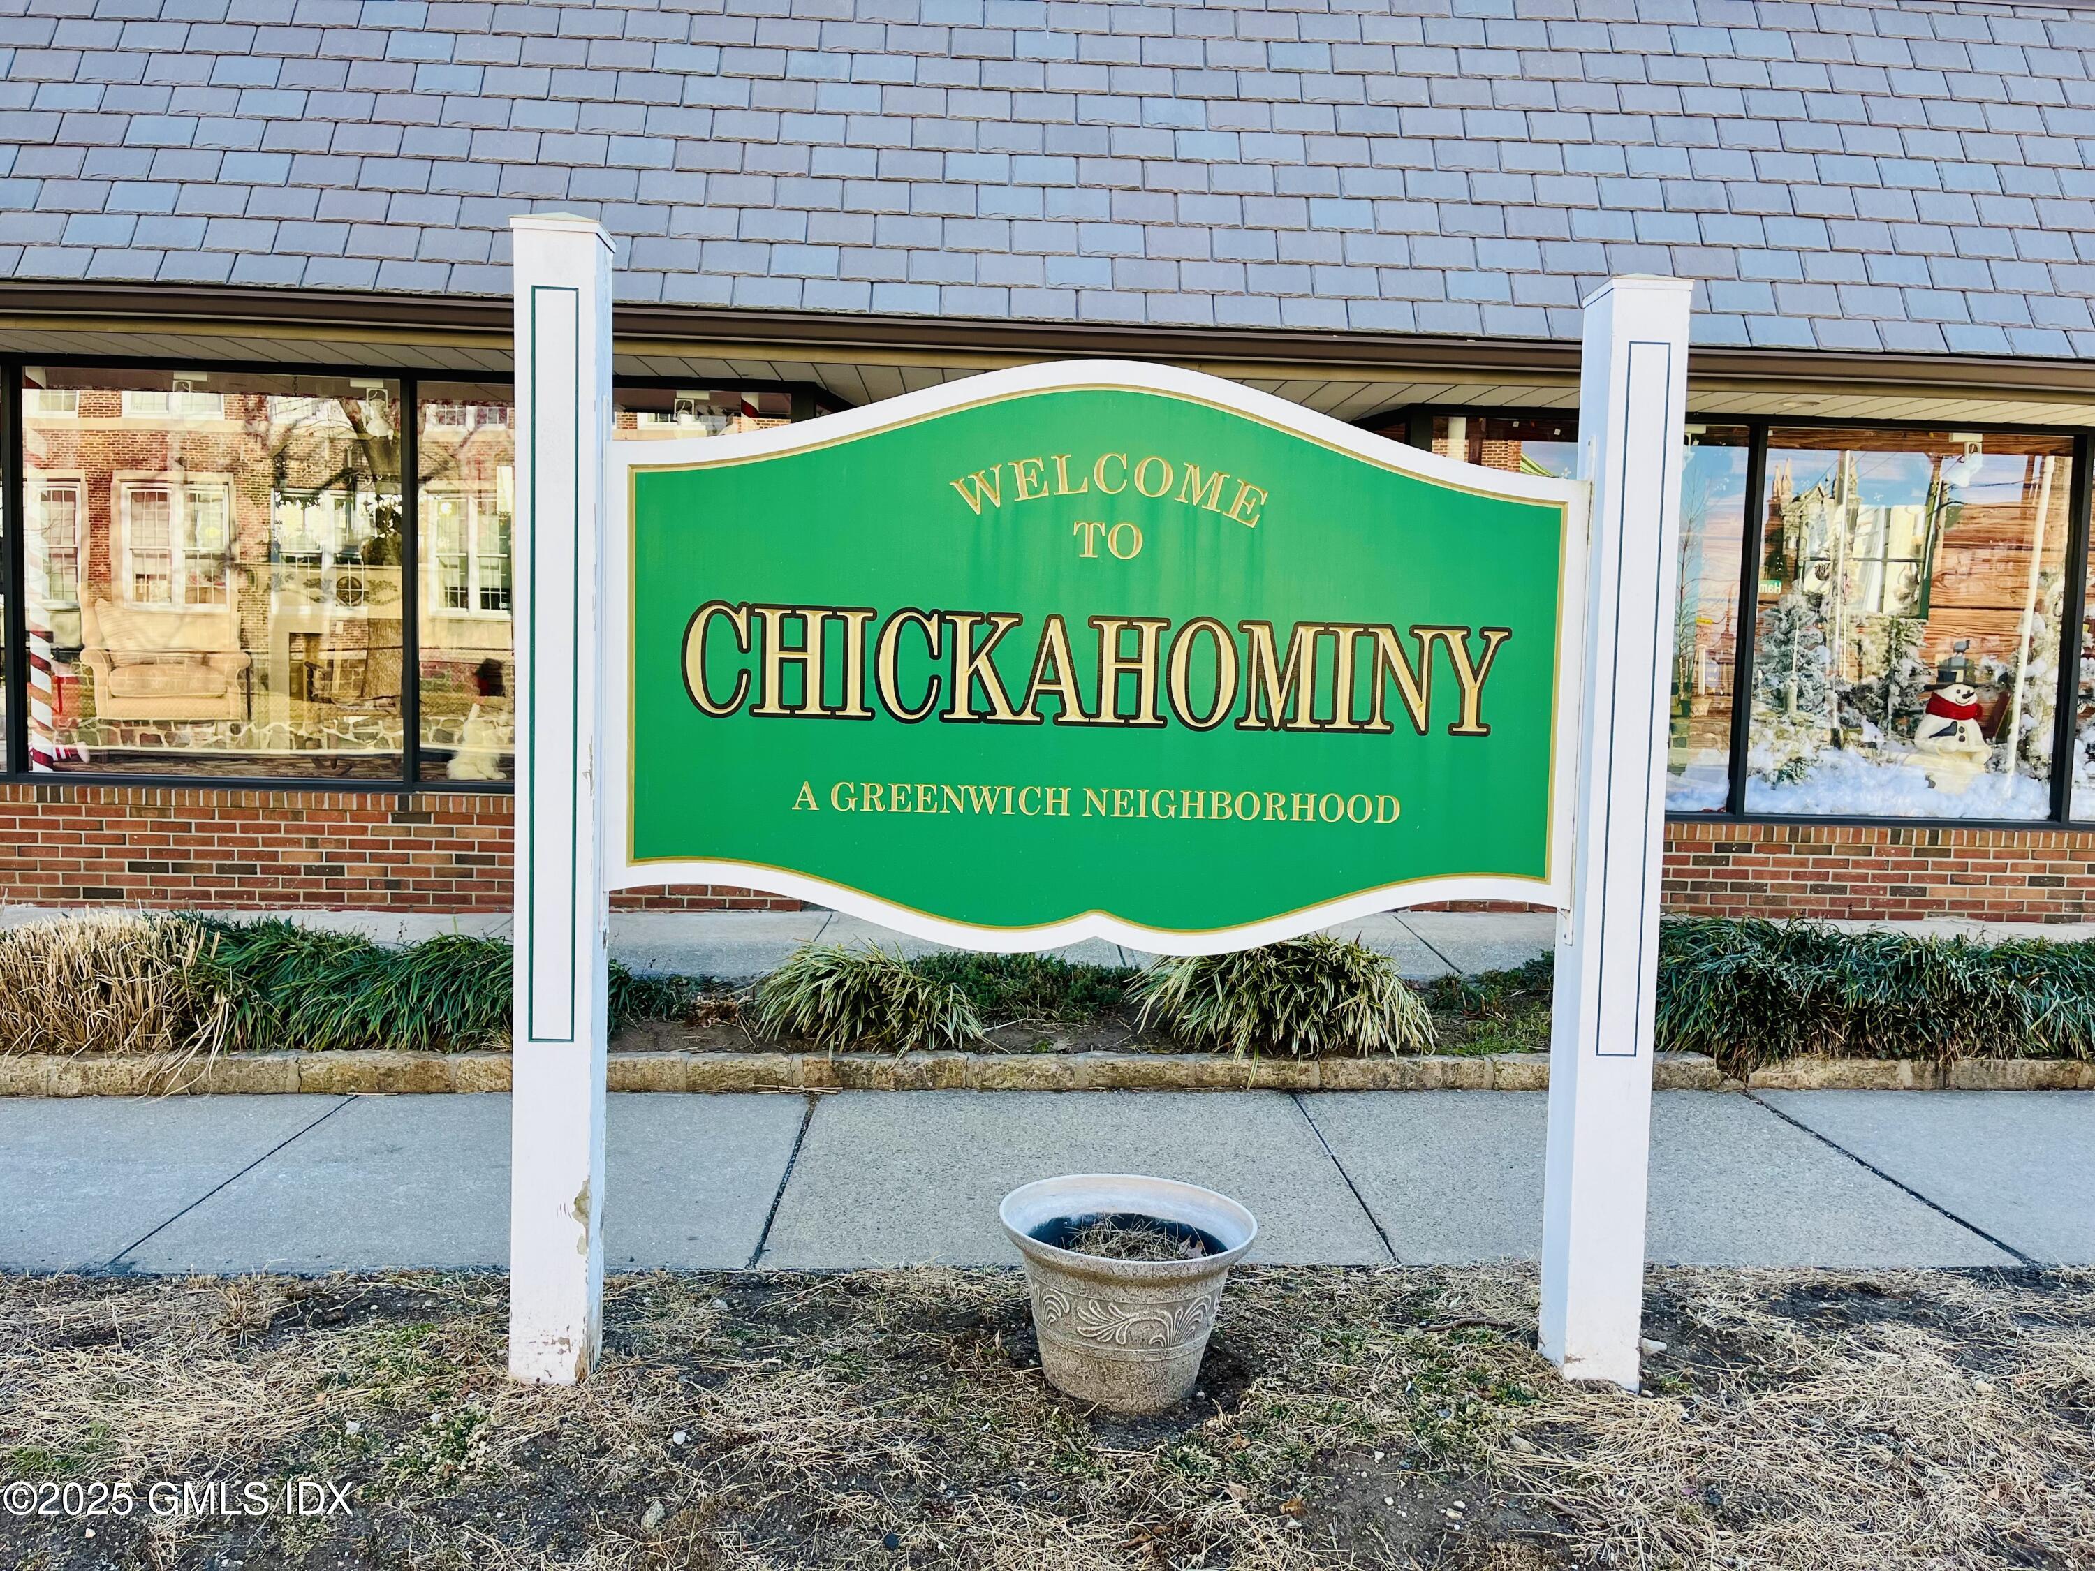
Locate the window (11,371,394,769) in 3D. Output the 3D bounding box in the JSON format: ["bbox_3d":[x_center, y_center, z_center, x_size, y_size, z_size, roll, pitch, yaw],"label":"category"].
[{"bbox_3d":[-4.055,-1.020,7.664,1.794,1.957,0.100,1,4,-3],"label":"window"}]

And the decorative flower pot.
[{"bbox_3d":[0.161,1.044,3.217,0.521,0.338,0.521,1,4,0],"label":"decorative flower pot"}]

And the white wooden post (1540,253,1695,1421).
[{"bbox_3d":[1.169,0.106,3.268,0.168,2.292,0.168,1,4,-4],"label":"white wooden post"}]

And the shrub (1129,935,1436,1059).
[{"bbox_3d":[0.852,0.704,5.669,1.111,0.343,0.850,1,4,-2],"label":"shrub"}]

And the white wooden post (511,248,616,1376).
[{"bbox_3d":[-0.963,0.039,3.117,0.168,2.299,0.168,1,4,-4],"label":"white wooden post"}]

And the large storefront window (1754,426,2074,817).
[{"bbox_3d":[4.434,-0.816,8.093,1.619,1.972,0.100,1,4,-3],"label":"large storefront window"}]

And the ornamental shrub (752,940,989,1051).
[{"bbox_3d":[-0.643,0.706,5.590,0.833,0.293,0.700,1,4,-2],"label":"ornamental shrub"}]

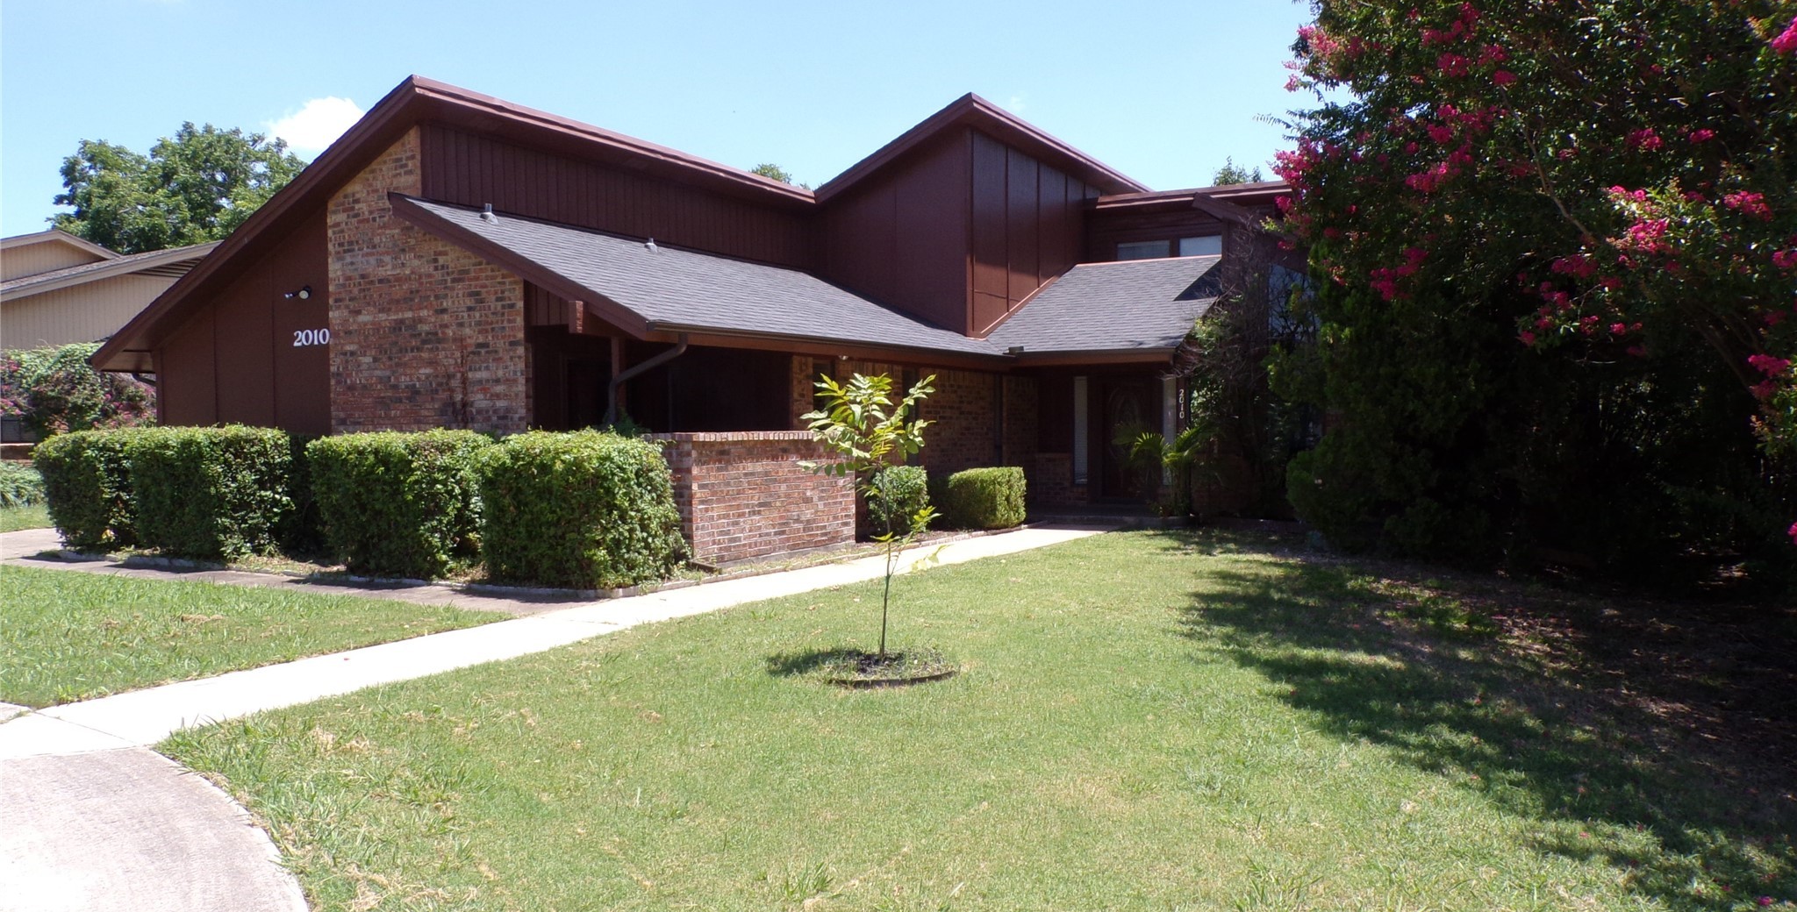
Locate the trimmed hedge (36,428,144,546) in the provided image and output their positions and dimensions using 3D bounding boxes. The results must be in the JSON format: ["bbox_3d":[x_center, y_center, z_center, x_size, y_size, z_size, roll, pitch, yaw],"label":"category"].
[{"bbox_3d":[-10.015,0.398,15.759,1.550,1.475,0.950,0,2,29],"label":"trimmed hedge"}]

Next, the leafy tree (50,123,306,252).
[{"bbox_3d":[-19.482,-4.173,33.885,8.000,9.841,8.000,-1,2,-30],"label":"leafy tree"}]

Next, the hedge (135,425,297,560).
[{"bbox_3d":[-8.128,0.403,14.730,1.650,1.505,0.950,0,2,29],"label":"hedge"}]

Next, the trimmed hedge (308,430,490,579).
[{"bbox_3d":[-5.161,0.439,13.142,1.780,1.465,1.000,0,2,29],"label":"trimmed hedge"}]

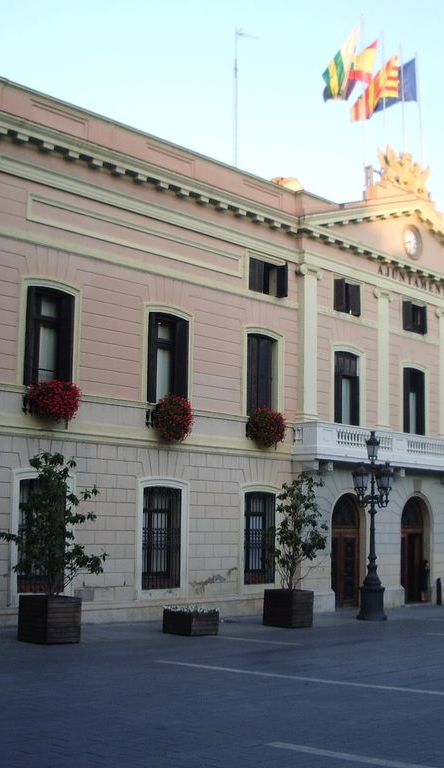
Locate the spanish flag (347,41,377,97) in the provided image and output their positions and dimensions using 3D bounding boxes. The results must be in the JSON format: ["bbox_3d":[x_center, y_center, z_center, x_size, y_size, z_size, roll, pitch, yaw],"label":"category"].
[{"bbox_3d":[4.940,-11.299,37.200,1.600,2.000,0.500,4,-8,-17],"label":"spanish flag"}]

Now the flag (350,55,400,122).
[{"bbox_3d":[5.574,-10.731,37.600,1.900,2.400,0.600,4,-8,-17],"label":"flag"}]

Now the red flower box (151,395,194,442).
[{"bbox_3d":[-1.400,0.956,28.700,0.780,1.280,1.200,-6,-11,43],"label":"red flower box"}]

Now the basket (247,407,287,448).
[{"bbox_3d":[1.368,1.322,31.270,0.612,1.122,1.306,-7,-11,42],"label":"basket"}]

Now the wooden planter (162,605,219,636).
[{"bbox_3d":[-0.721,5.544,24.225,0.938,0.632,0.918,-7,-11,42],"label":"wooden planter"}]

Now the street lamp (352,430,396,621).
[{"bbox_3d":[4.405,4.126,30.241,1.326,5.508,1.326,-7,-11,42],"label":"street lamp"}]

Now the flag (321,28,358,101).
[{"bbox_3d":[4.477,-11.965,38.985,1.734,2.652,0.459,-7,-11,42],"label":"flag"}]

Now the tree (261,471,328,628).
[{"bbox_3d":[1.887,4.378,27.515,1.428,4.080,1.428,-7,-11,42],"label":"tree"}]

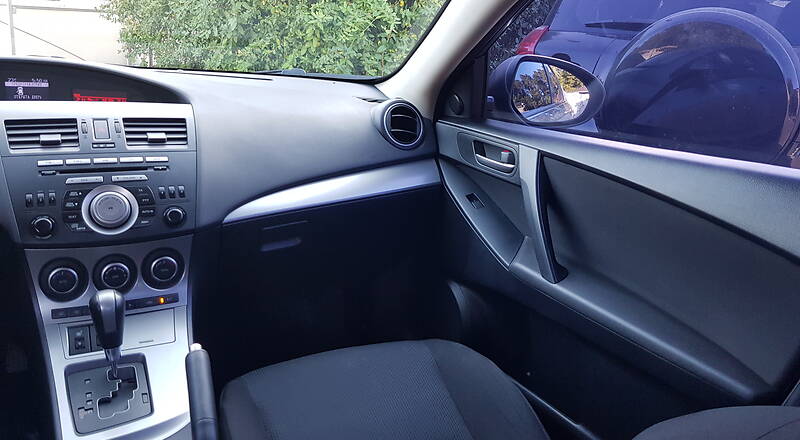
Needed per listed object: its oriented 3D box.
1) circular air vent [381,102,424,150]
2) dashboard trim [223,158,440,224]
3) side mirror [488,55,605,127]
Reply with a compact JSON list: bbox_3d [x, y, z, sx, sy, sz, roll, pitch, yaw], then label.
[{"bbox_3d":[0.004,-0.203,1.290,0.098,0.098,0.040,-6,-3,-31],"label":"circular air vent"},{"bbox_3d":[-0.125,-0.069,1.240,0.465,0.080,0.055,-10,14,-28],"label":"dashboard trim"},{"bbox_3d":[0.314,-0.286,1.326,0.230,0.148,0.125,-2,16,-19],"label":"side mirror"}]

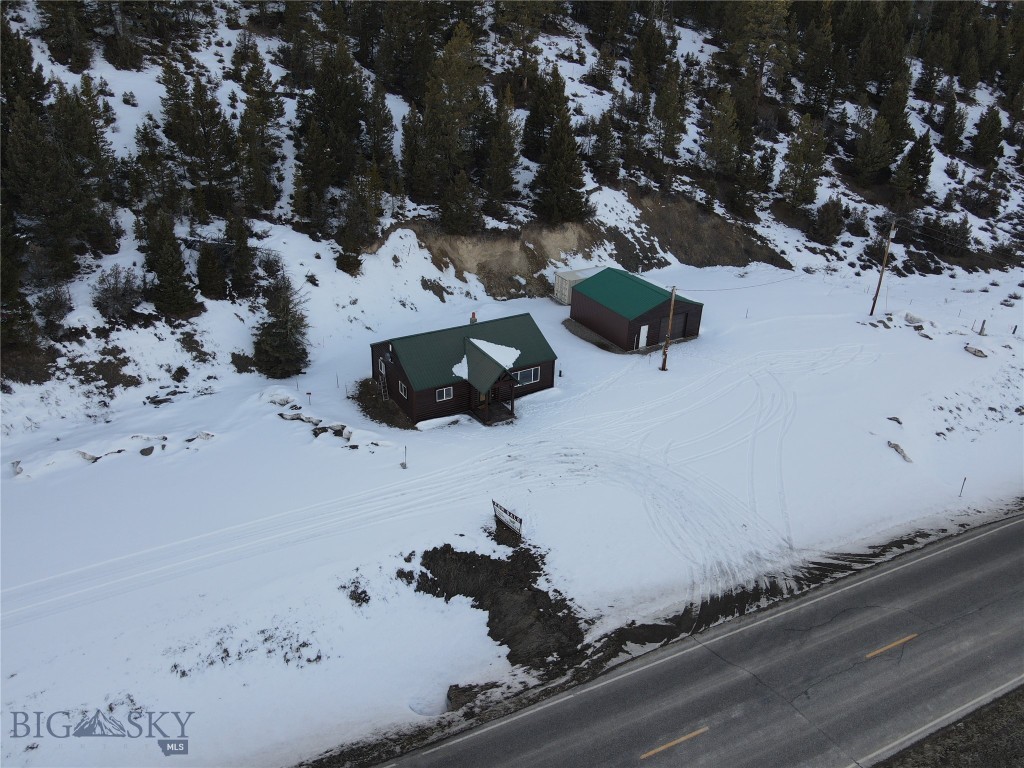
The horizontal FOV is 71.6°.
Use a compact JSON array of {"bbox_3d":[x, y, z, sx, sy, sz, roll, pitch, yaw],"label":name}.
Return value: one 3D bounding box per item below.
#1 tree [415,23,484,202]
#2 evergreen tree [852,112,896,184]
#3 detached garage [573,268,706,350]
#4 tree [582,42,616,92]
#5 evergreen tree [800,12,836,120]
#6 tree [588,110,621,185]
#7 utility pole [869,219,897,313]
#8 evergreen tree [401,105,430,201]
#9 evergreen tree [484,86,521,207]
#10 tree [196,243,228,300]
[{"bbox_3d":[-6.245,-26.713,70.977,6.998,16.644,6.998,0,28,-5],"label":"tree"},{"bbox_3d":[49.831,-31.706,96.304,5.527,9.120,5.527,1,27,0],"label":"evergreen tree"},{"bbox_3d":[11.685,-7.453,67.124,8.249,4.465,9.246,-13,30,-26],"label":"detached garage"},{"bbox_3d":[12.345,-44.073,98.982,4.760,6.376,4.760,1,27,0],"label":"tree"},{"bbox_3d":[45.438,-46.230,103.894,4.455,13.912,4.455,1,27,0],"label":"evergreen tree"},{"bbox_3d":[10.554,-26.960,81.027,3.652,7.749,3.652,5,28,6],"label":"tree"},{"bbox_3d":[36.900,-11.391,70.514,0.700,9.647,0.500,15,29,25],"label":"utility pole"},{"bbox_3d":[-9.770,-23.358,71.902,3.038,9.083,3.038,-2,28,-7],"label":"evergreen tree"},{"bbox_3d":[-0.986,-24.369,73.357,3.719,11.601,3.719,1,28,-1],"label":"evergreen tree"},{"bbox_3d":[-24.576,-9.236,58.259,2.626,4.631,2.626,-10,30,-21],"label":"tree"}]

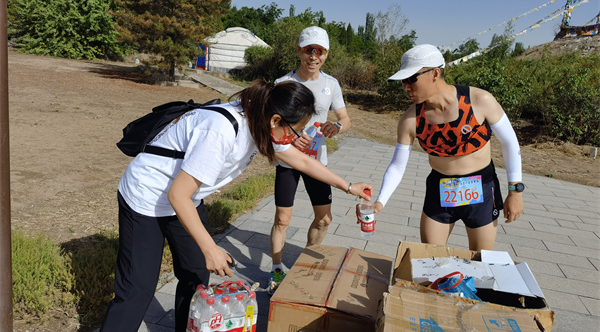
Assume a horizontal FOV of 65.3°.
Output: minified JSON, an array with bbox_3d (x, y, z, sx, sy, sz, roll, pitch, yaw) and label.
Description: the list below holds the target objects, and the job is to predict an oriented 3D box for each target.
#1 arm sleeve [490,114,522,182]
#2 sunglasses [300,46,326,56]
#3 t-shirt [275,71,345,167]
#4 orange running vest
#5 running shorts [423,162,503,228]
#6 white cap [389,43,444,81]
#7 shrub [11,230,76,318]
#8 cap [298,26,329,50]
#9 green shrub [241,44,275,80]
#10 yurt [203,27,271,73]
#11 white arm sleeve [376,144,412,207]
[{"bbox_3d":[0.882,-0.063,1.995,0.105,0.310,0.115,-15,7,30],"label":"arm sleeve"},{"bbox_3d":[0.078,-0.666,2.700,0.148,0.052,0.130,6,16,0],"label":"sunglasses"},{"bbox_3d":[0.048,-0.285,2.810,0.450,0.610,0.260,5,16,-3],"label":"t-shirt"},{"bbox_3d":[0.661,-0.193,2.030,0.335,0.320,0.230,-1,15,30],"label":"orange running vest"},{"bbox_3d":[0.743,0.130,2.140,0.360,0.300,0.260,2,9,26],"label":"running shorts"},{"bbox_3d":[0.488,-0.433,1.960,0.270,0.150,0.180,-15,18,-17],"label":"white cap"},{"bbox_3d":[-1.387,0.574,2.520,0.410,0.410,0.400,9,12,15],"label":"shrub"},{"bbox_3d":[0.078,-0.744,2.710,0.178,0.140,0.265,6,17,0],"label":"cap"},{"bbox_3d":[-2.306,-5.694,26.000,2.000,2.000,2.000,6,12,0],"label":"green shrub"},{"bbox_3d":[-4.644,-8.514,34.500,5.100,3.200,5.100,3,12,-15],"label":"yurt"},{"bbox_3d":[0.384,0.033,1.970,0.095,0.330,0.110,0,-36,41],"label":"white arm sleeve"}]

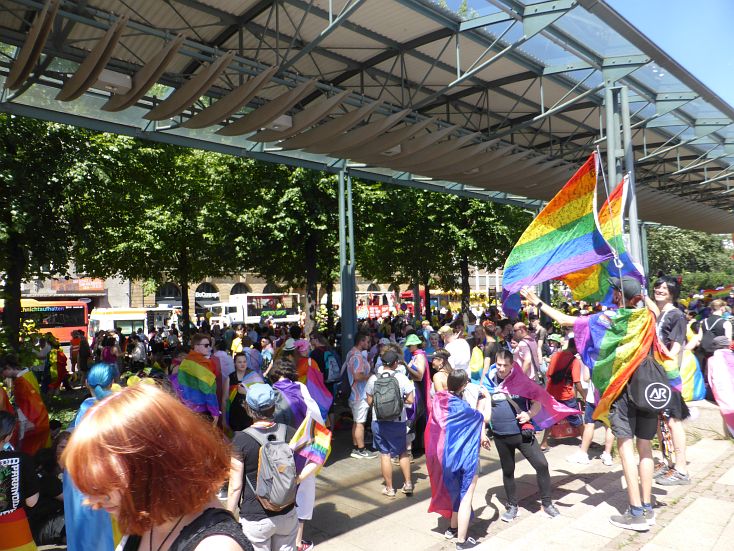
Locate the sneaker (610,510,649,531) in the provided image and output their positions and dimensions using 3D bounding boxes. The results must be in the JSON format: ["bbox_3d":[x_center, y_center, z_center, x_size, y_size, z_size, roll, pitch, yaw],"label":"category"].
[{"bbox_3d":[1.939,1.815,3.770,0.275,0.110,0.105,-3,-3,35],"label":"sneaker"}]

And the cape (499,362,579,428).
[{"bbox_3d":[1.807,1.280,5.450,0.850,0.630,0.380,-1,-2,-6],"label":"cape"}]

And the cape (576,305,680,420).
[{"bbox_3d":[1.835,0.643,3.600,0.700,0.800,0.360,-2,-3,7],"label":"cape"}]

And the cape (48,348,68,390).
[{"bbox_3d":[-9.817,2.991,16.200,0.600,1.220,0.420,0,-4,-24],"label":"cape"}]

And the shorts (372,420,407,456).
[{"bbox_3d":[0.267,1.873,5.980,0.410,0.460,0.290,-2,-3,14],"label":"shorts"}]

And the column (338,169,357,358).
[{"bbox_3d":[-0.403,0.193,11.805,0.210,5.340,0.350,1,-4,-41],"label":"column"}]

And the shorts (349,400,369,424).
[{"bbox_3d":[-0.126,1.972,7.400,0.275,0.360,0.330,-1,-2,-18],"label":"shorts"}]

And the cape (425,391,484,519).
[{"bbox_3d":[0.804,1.636,4.720,0.540,1.130,0.360,-2,-2,9],"label":"cape"}]

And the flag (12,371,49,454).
[{"bbox_3d":[-4.020,1.654,6.100,0.300,0.960,0.420,-5,-5,41],"label":"flag"}]

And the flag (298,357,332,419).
[{"bbox_3d":[-0.759,1.694,7.500,0.500,0.930,0.300,-1,-4,-12],"label":"flag"}]

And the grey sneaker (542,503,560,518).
[{"bbox_3d":[1.925,2.439,5.383,0.105,0.120,0.285,-1,-3,-8],"label":"grey sneaker"}]

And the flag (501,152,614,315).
[{"bbox_3d":[1.347,-0.297,3.600,0.740,1.100,0.400,-2,-3,9],"label":"flag"}]

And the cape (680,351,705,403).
[{"bbox_3d":[3.976,1.218,6.200,0.300,0.600,0.200,-4,-5,33],"label":"cape"}]

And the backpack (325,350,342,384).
[{"bbox_3d":[-0.506,1.371,7.700,0.180,0.470,0.280,-4,-3,41],"label":"backpack"}]

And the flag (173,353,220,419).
[{"bbox_3d":[-1.875,1.204,5.600,0.500,0.670,0.360,-1,-2,-18],"label":"flag"}]

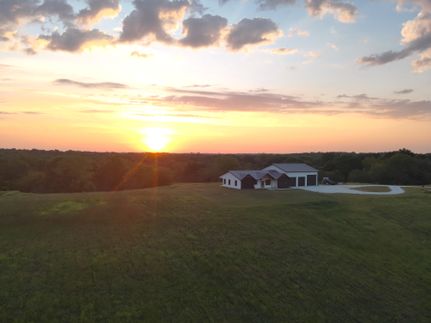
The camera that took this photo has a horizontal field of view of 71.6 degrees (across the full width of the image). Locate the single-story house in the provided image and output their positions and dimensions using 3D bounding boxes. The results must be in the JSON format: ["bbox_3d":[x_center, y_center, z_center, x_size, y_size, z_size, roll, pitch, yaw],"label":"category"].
[{"bbox_3d":[16.500,4.220,91.400,26.900,6.800,14.100,-1,2,-25],"label":"single-story house"}]

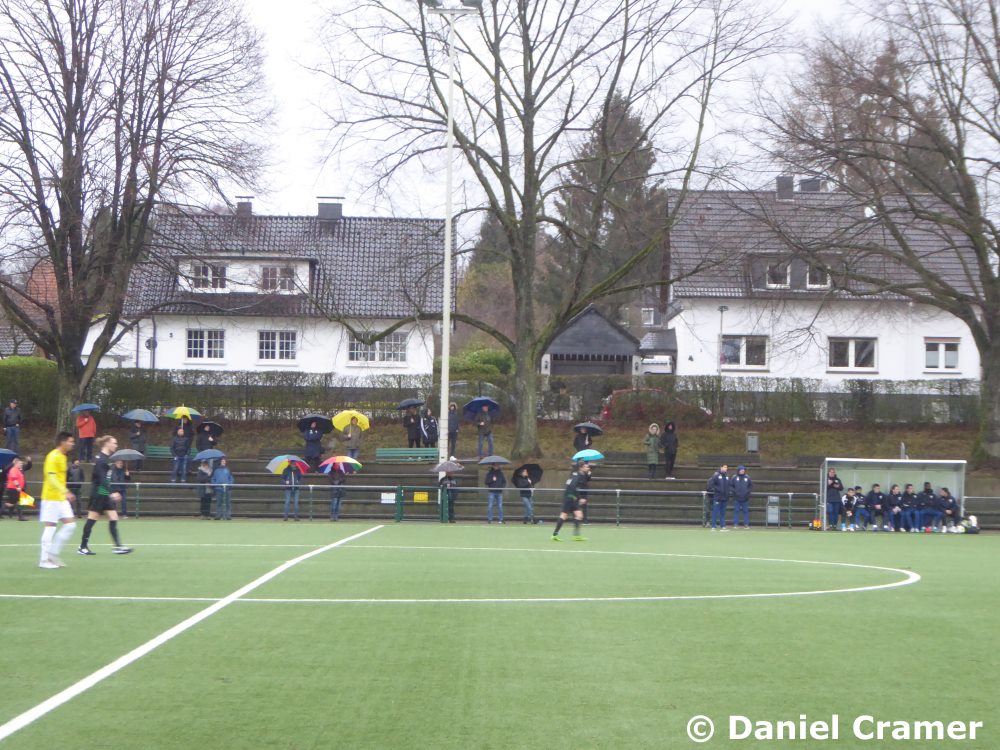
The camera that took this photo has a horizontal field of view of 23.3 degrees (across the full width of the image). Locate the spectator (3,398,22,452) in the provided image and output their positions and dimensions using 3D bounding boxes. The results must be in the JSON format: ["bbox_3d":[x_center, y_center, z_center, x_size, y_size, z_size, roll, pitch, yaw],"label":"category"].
[{"bbox_3d":[-15.477,1.690,77.000,0.540,1.825,0.360,1,-2,-10],"label":"spectator"}]

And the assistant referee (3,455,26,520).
[{"bbox_3d":[-13.191,3.101,66.000,0.600,1.730,0.500,0,-2,25],"label":"assistant referee"}]

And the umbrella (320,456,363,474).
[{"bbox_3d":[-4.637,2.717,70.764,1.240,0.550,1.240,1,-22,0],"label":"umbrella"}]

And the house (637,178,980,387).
[{"bbox_3d":[13.000,-2.900,101.000,13.000,9.600,8.800,1,-2,0],"label":"house"}]

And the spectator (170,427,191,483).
[{"bbox_3d":[-10.007,2.527,76.000,0.570,1.760,0.380,1,-2,0],"label":"spectator"}]

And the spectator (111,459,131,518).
[{"bbox_3d":[-11.078,3.341,70.800,0.550,1.720,0.400,1,-2,-6],"label":"spectator"}]

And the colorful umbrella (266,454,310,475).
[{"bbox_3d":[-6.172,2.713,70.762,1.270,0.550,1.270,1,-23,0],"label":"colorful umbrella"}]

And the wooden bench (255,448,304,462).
[{"bbox_3d":[-6.640,2.559,77.000,2.030,0.460,0.500,1,-2,0],"label":"wooden bench"}]

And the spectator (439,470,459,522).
[{"bbox_3d":[-1.522,3.513,71.700,0.580,1.710,0.420,1,-2,-11],"label":"spectator"}]

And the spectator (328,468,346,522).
[{"bbox_3d":[-4.762,3.438,71.000,0.500,1.697,0.400,1,-2,-5],"label":"spectator"}]

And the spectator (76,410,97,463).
[{"bbox_3d":[-13.010,1.904,76.300,0.600,1.682,0.420,1,-2,-8],"label":"spectator"}]

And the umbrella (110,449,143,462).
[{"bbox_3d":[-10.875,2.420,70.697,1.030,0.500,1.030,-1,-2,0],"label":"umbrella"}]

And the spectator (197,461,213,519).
[{"bbox_3d":[-8.631,3.362,71.000,0.520,1.720,0.420,1,-2,-9],"label":"spectator"}]

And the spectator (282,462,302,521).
[{"bbox_3d":[-6.097,3.432,71.300,0.580,1.720,0.420,1,-2,0],"label":"spectator"}]

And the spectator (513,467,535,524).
[{"bbox_3d":[0.724,3.543,71.000,0.520,1.644,0.450,3,-3,-38],"label":"spectator"}]

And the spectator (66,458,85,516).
[{"bbox_3d":[-12.399,3.314,71.000,0.500,1.741,0.380,1,-2,-12],"label":"spectator"}]

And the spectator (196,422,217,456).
[{"bbox_3d":[-9.108,2.374,75.300,0.520,1.676,0.420,2,-2,-20],"label":"spectator"}]

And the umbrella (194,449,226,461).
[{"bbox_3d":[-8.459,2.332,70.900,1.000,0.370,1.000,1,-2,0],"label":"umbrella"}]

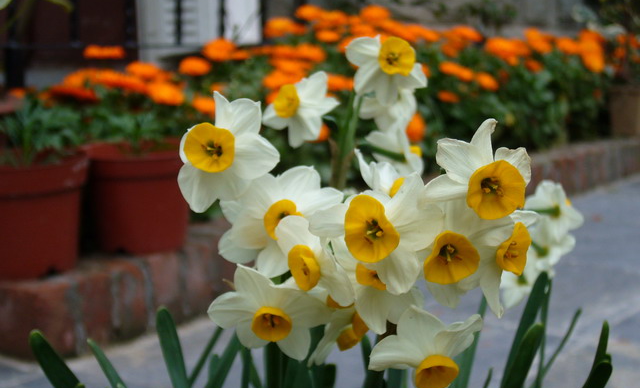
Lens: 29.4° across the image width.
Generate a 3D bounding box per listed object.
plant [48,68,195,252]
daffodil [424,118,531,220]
[{"bbox_3d":[-0.277,-0.046,1.720,0.205,0.250,0.190,0,9,0],"label":"plant"},{"bbox_3d":[0.067,-0.010,0.520,0.045,0.044,0.027,-3,13,-19],"label":"daffodil"}]

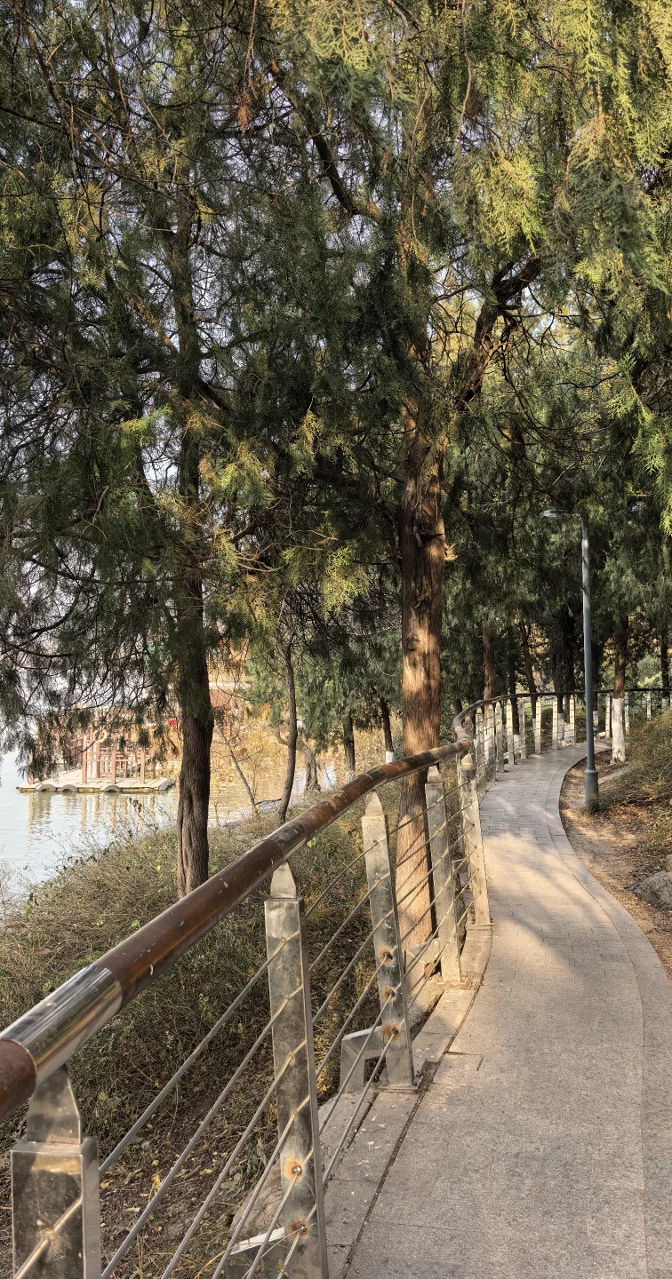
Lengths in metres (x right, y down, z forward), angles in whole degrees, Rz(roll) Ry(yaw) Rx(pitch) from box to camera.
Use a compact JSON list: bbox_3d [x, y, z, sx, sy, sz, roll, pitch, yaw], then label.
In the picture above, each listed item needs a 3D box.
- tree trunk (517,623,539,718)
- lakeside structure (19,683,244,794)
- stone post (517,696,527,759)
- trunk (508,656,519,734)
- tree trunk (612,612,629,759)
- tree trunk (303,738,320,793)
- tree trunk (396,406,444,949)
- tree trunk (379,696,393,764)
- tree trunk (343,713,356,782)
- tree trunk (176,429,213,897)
[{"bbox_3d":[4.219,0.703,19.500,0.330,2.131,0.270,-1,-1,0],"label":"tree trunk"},{"bbox_3d":[-7.854,3.681,34.000,7.600,3.900,6.000,-1,-1,-6],"label":"lakeside structure"},{"bbox_3d":[3.290,1.574,15.700,0.120,1.114,0.120,-1,-1,34],"label":"stone post"},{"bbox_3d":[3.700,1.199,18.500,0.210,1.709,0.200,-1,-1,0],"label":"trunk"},{"bbox_3d":[4.608,0.795,14.400,0.200,2.418,0.200,-1,-1,0],"label":"tree trunk"},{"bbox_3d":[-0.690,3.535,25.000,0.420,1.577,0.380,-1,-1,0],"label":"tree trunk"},{"bbox_3d":[0.509,0.229,5.350,0.260,3.273,0.250,-1,-1,0],"label":"tree trunk"},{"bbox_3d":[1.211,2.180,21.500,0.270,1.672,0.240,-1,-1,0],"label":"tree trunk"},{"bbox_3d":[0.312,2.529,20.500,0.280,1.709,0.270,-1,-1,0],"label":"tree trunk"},{"bbox_3d":[-1.239,0.220,7.800,0.290,4.139,0.290,-1,-1,0],"label":"tree trunk"}]

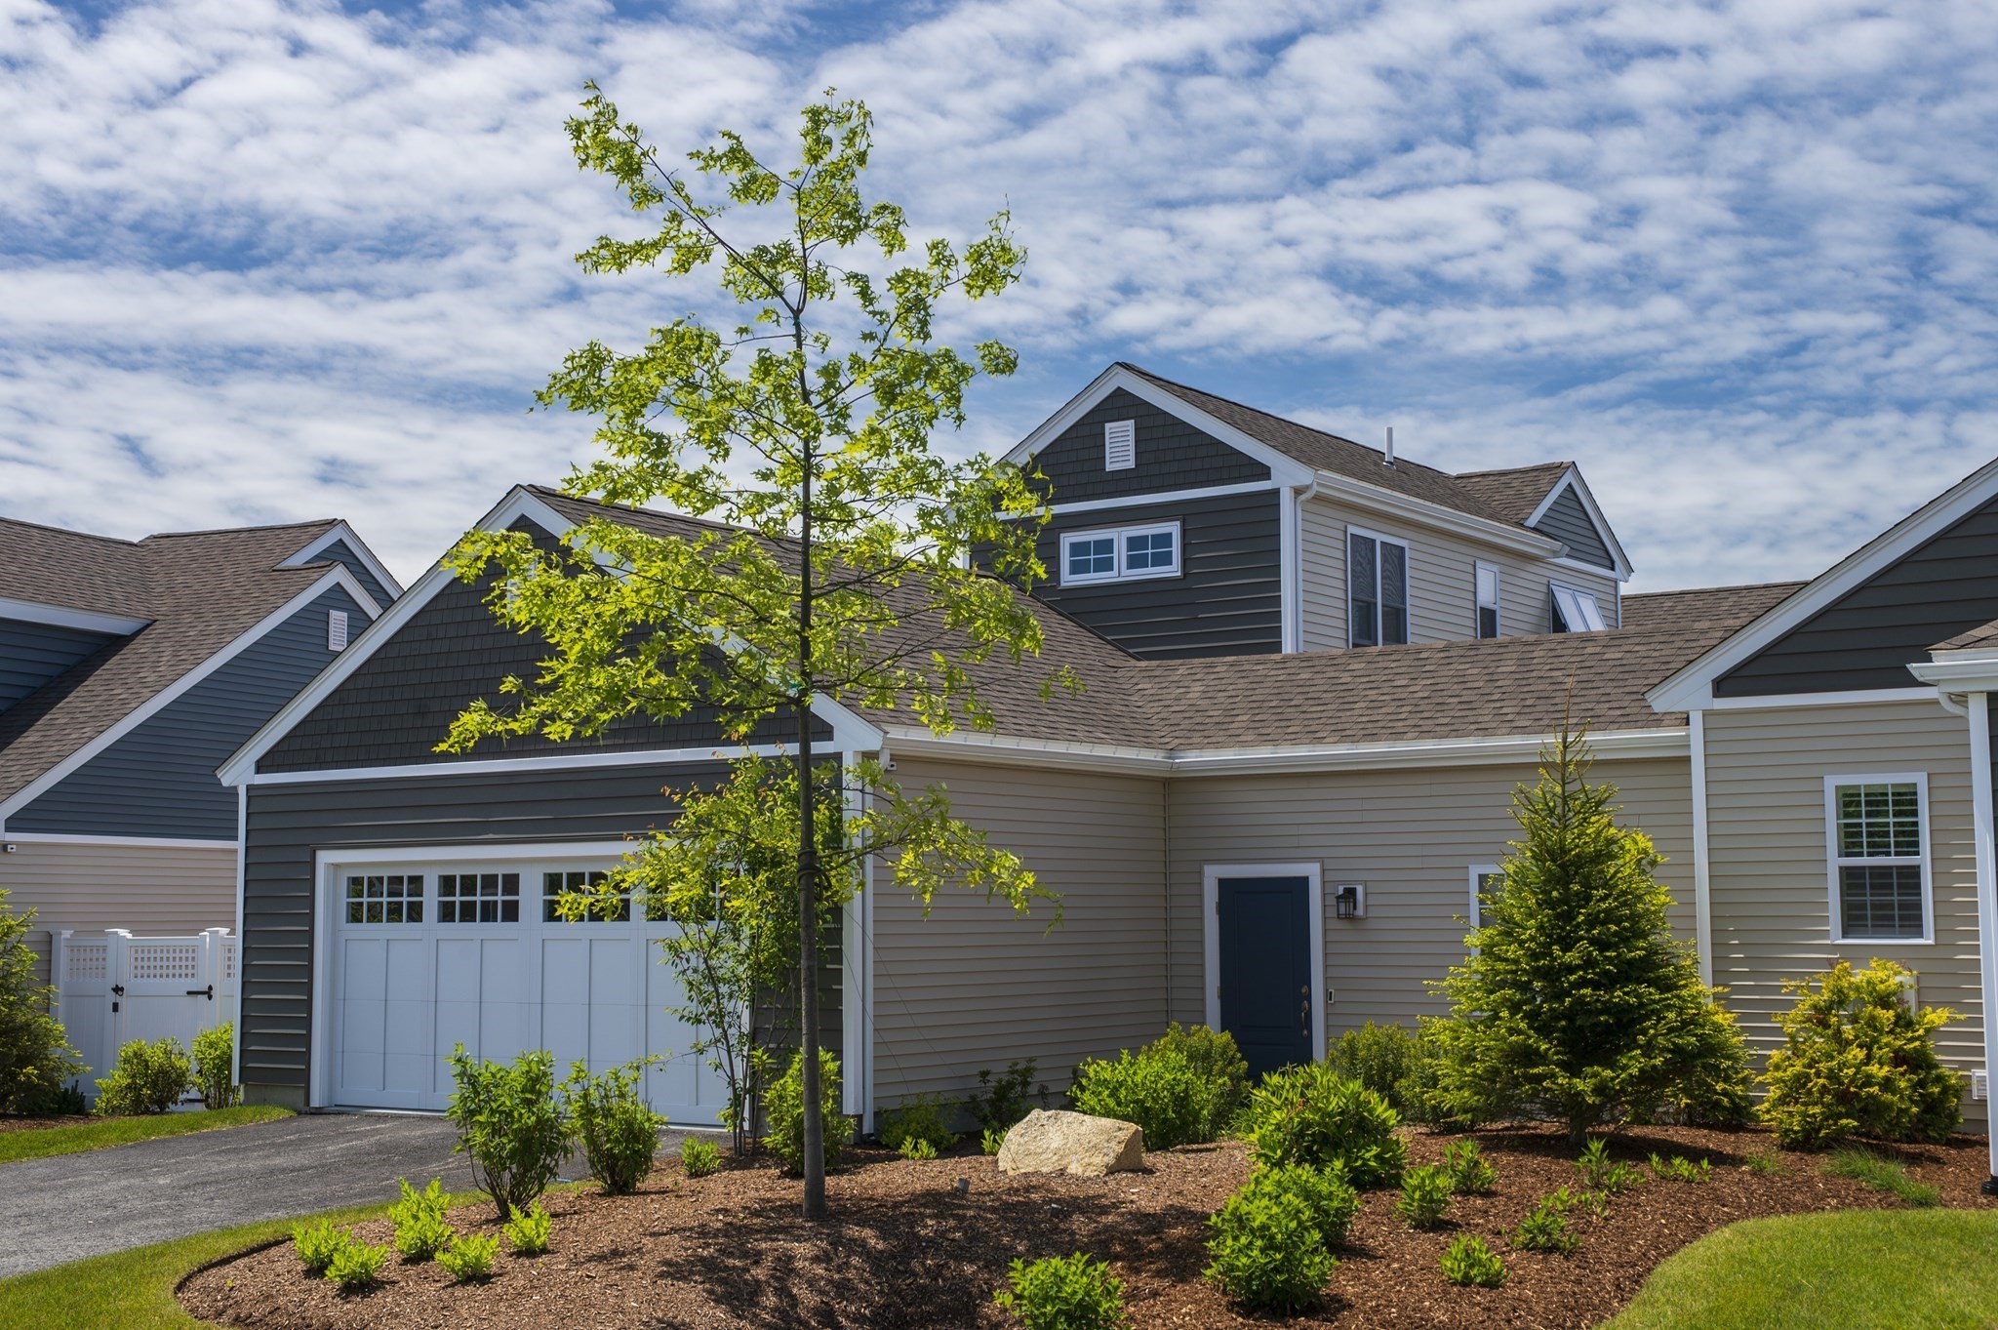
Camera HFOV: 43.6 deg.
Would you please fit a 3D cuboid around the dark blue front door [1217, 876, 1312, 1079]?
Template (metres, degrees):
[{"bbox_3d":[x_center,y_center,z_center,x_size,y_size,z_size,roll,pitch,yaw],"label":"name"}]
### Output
[{"bbox_3d":[2.305,2.835,21.638,0.908,2.000,0.050,-4,-7,35],"label":"dark blue front door"}]

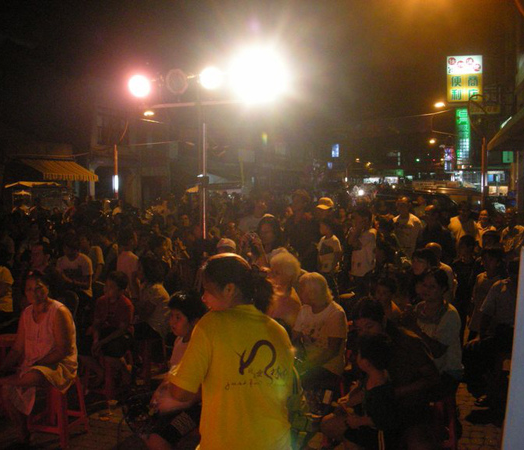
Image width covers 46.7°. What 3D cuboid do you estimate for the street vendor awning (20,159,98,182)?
[{"bbox_3d":[-7.510,-2.042,22.427,1.300,0.800,2.600,2,3,37],"label":"street vendor awning"}]

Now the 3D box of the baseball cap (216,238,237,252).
[{"bbox_3d":[-0.360,0.200,5.891,0.180,0.150,0.260,2,3,30],"label":"baseball cap"}]

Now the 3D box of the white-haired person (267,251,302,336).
[{"bbox_3d":[0.091,0.884,4.470,0.700,1.300,0.480,-2,4,-41],"label":"white-haired person"}]

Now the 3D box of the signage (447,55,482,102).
[{"bbox_3d":[7.027,-5.082,20.778,1.250,1.670,0.300,1,3,12],"label":"signage"}]

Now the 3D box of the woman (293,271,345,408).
[{"bbox_3d":[0.305,0.923,4.071,0.720,1.260,0.500,-2,4,-41],"label":"woman"}]

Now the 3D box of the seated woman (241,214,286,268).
[{"bbox_3d":[0.072,0.708,5.622,0.500,1.540,0.420,1,3,18],"label":"seated woman"}]

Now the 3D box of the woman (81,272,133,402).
[{"bbox_3d":[-1.366,0.927,5.325,0.480,1.130,0.680,2,4,40],"label":"woman"}]

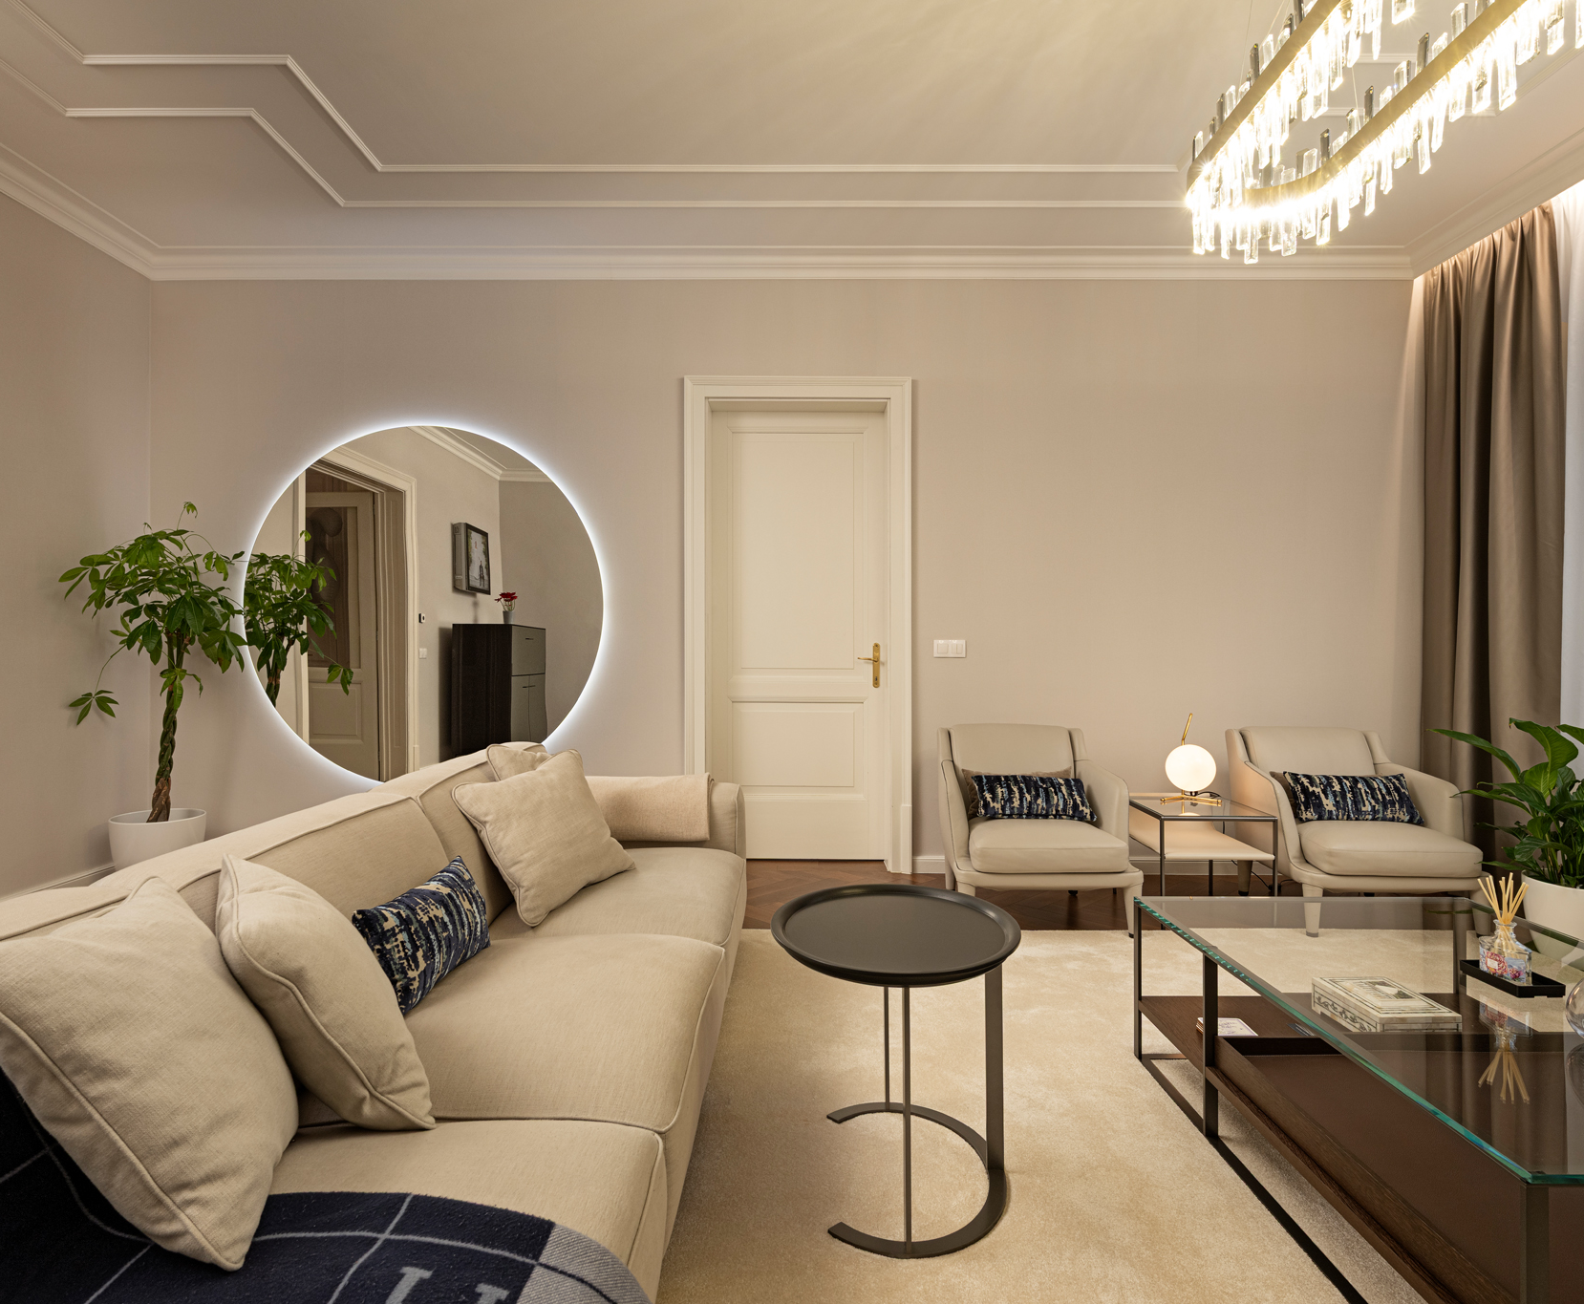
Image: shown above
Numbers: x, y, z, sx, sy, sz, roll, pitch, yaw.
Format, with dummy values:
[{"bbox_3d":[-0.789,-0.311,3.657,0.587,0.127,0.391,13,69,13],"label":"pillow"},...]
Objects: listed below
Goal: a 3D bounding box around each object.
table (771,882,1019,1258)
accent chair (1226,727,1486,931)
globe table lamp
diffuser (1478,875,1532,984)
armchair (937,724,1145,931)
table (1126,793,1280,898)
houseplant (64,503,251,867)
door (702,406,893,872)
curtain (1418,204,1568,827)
[{"bbox_3d":[0.210,0.808,1.790,0.515,0.515,0.515,0,0,0],"label":"table"},{"bbox_3d":[2.250,0.700,3.635,0.720,0.755,0.740,0,0,0],"label":"accent chair"},{"bbox_3d":[1.690,0.445,3.665,0.245,0.383,0.210,0,0,0],"label":"globe table lamp"},{"bbox_3d":[1.420,0.538,1.735,0.080,0.200,0.100,0,0,-30],"label":"diffuser"},{"bbox_3d":[0.985,0.700,3.635,0.720,0.755,0.740,0,0,0],"label":"armchair"},{"bbox_3d":[1.670,0.858,3.655,0.460,0.445,0.530,0,0,0],"label":"table"},{"bbox_3d":[-2.720,0.225,3.740,0.700,1.710,0.640,0,0,0],"label":"houseplant"},{"bbox_3d":[0.040,-0.105,4.580,0.930,2.370,0.060,0,0,0],"label":"door"},{"bbox_3d":[3.060,-0.360,3.830,0.170,2.880,0.700,0,0,0],"label":"curtain"}]

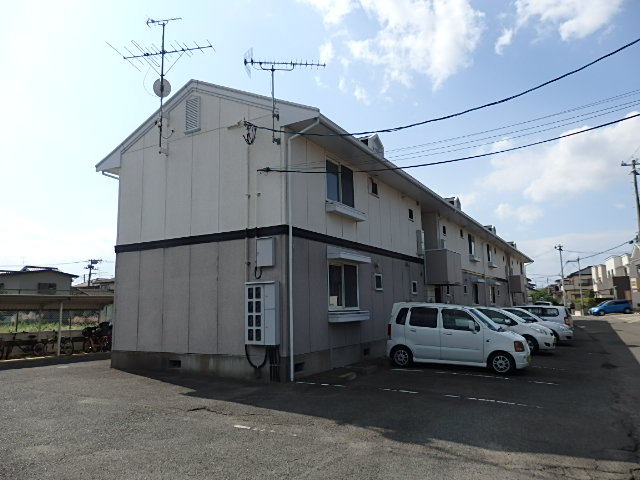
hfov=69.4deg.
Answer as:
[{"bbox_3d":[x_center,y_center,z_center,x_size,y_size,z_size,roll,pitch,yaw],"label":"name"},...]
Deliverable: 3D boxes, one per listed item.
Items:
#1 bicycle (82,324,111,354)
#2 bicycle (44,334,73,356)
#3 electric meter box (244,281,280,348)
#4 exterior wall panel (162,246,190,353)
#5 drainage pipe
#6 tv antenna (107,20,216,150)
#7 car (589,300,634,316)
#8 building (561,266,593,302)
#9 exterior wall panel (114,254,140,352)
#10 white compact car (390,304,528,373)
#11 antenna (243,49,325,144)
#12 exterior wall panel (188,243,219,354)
[{"bbox_3d":[-7.900,3.507,16.658,1.720,1.050,0.580,-5,-9,27],"label":"bicycle"},{"bbox_3d":[-10.201,4.073,18.100,1.700,1.000,0.560,-5,-9,25],"label":"bicycle"},{"bbox_3d":[-1.277,1.614,10.096,0.840,1.350,0.200,-6,-9,30],"label":"electric meter box"},{"bbox_3d":[-3.587,1.476,11.591,0.910,2.640,0.050,-6,-9,30],"label":"exterior wall panel"},{"bbox_3d":[-0.315,0.150,9.941,0.860,5.650,0.090,-6,-9,30],"label":"drainage pipe"},{"bbox_3d":[-4.101,-4.205,12.367,2.600,3.750,1.620,-3,-8,11],"label":"tv antenna"},{"bbox_3d":[31.426,7.389,50.000,3.950,1.550,1.690,-3,-8,14],"label":"car"},{"bbox_3d":[48.313,8.449,82.434,8.600,7.500,7.600,-6,-9,29],"label":"building"},{"bbox_3d":[-5.203,1.630,12.454,0.982,2.652,0.060,-6,-9,29],"label":"exterior wall panel"},{"bbox_3d":[3.459,2.332,11.429,3.400,1.650,1.480,-6,-10,33],"label":"white compact car"},{"bbox_3d":[-0.785,-3.223,10.441,1.840,2.220,0.500,0,-8,-7],"label":"antenna"},{"bbox_3d":[-2.806,1.388,11.091,0.920,2.652,0.060,-6,-9,29],"label":"exterior wall panel"}]

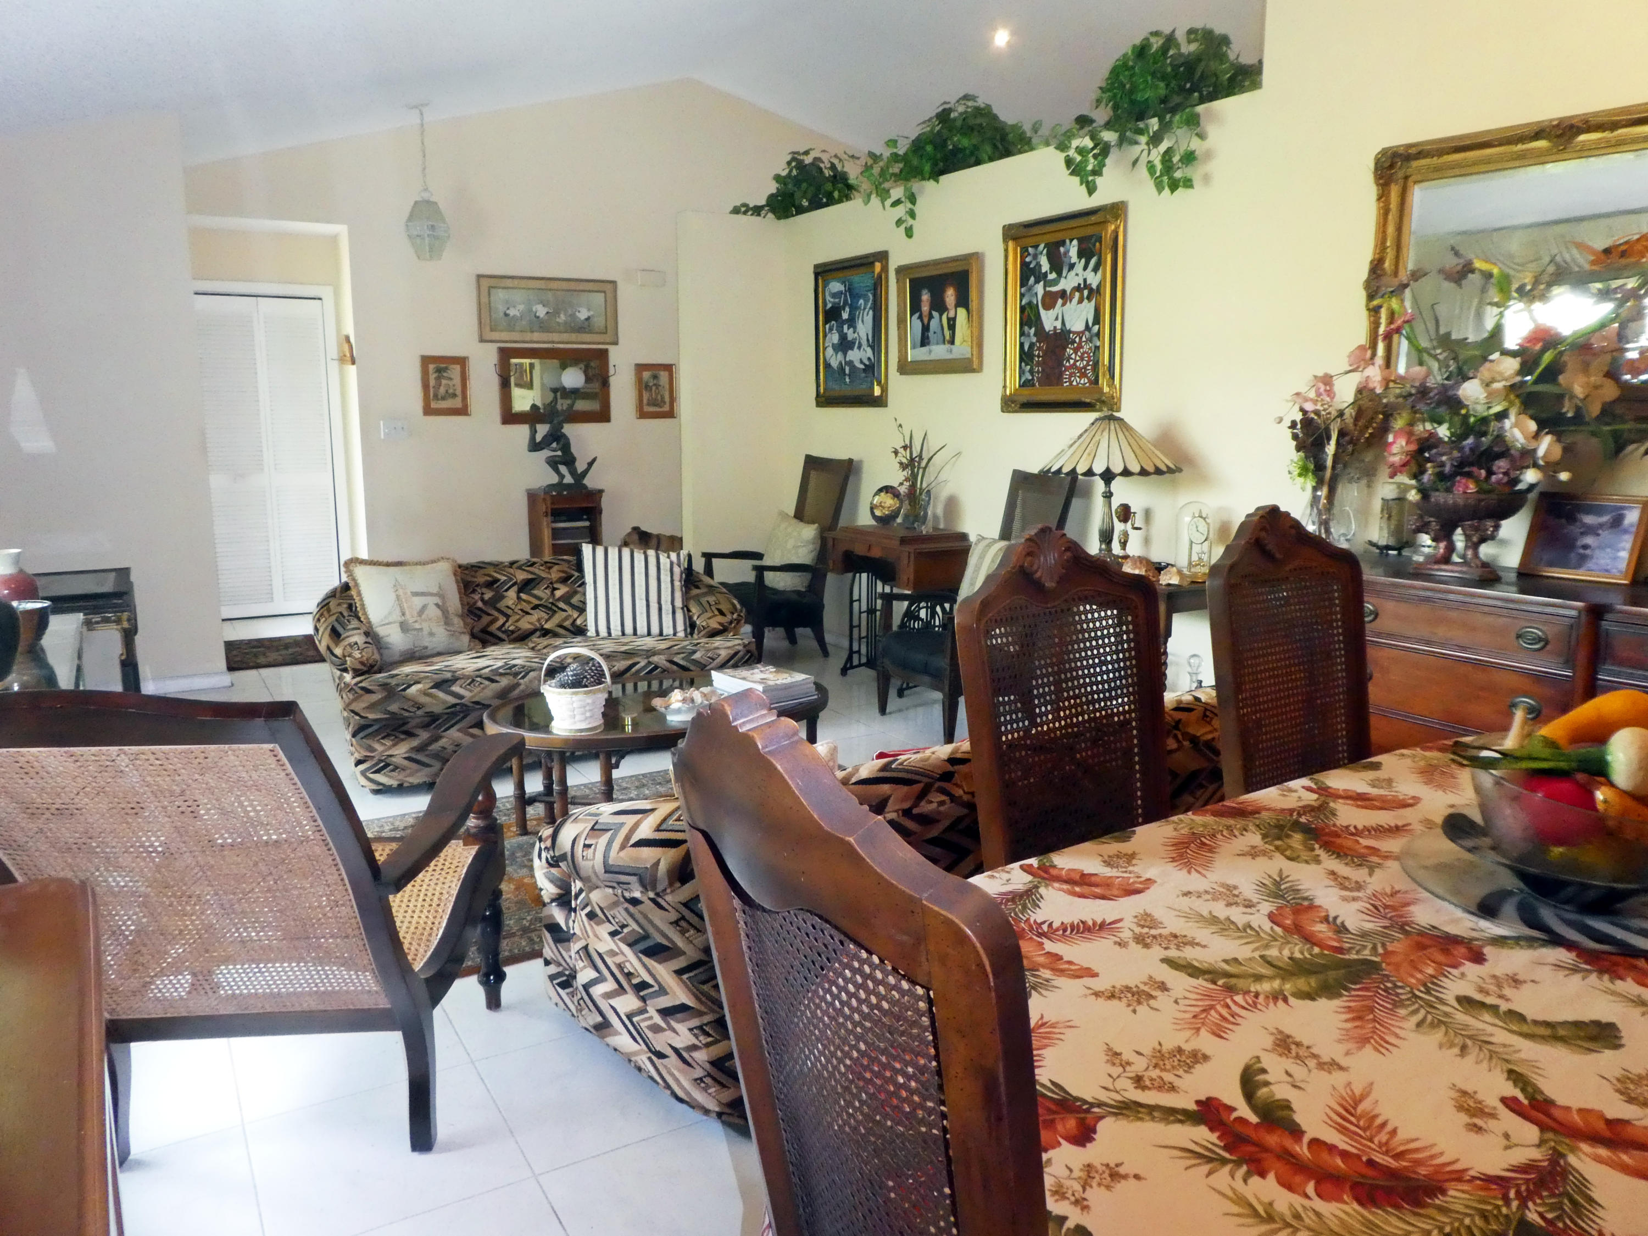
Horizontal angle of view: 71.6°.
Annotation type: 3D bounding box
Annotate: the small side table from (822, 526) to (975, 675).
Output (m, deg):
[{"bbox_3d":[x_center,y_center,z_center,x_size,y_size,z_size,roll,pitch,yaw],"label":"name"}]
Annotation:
[{"bbox_3d":[0.374,-0.046,5.780,0.410,0.780,0.770,-6,12,-31],"label":"small side table"}]

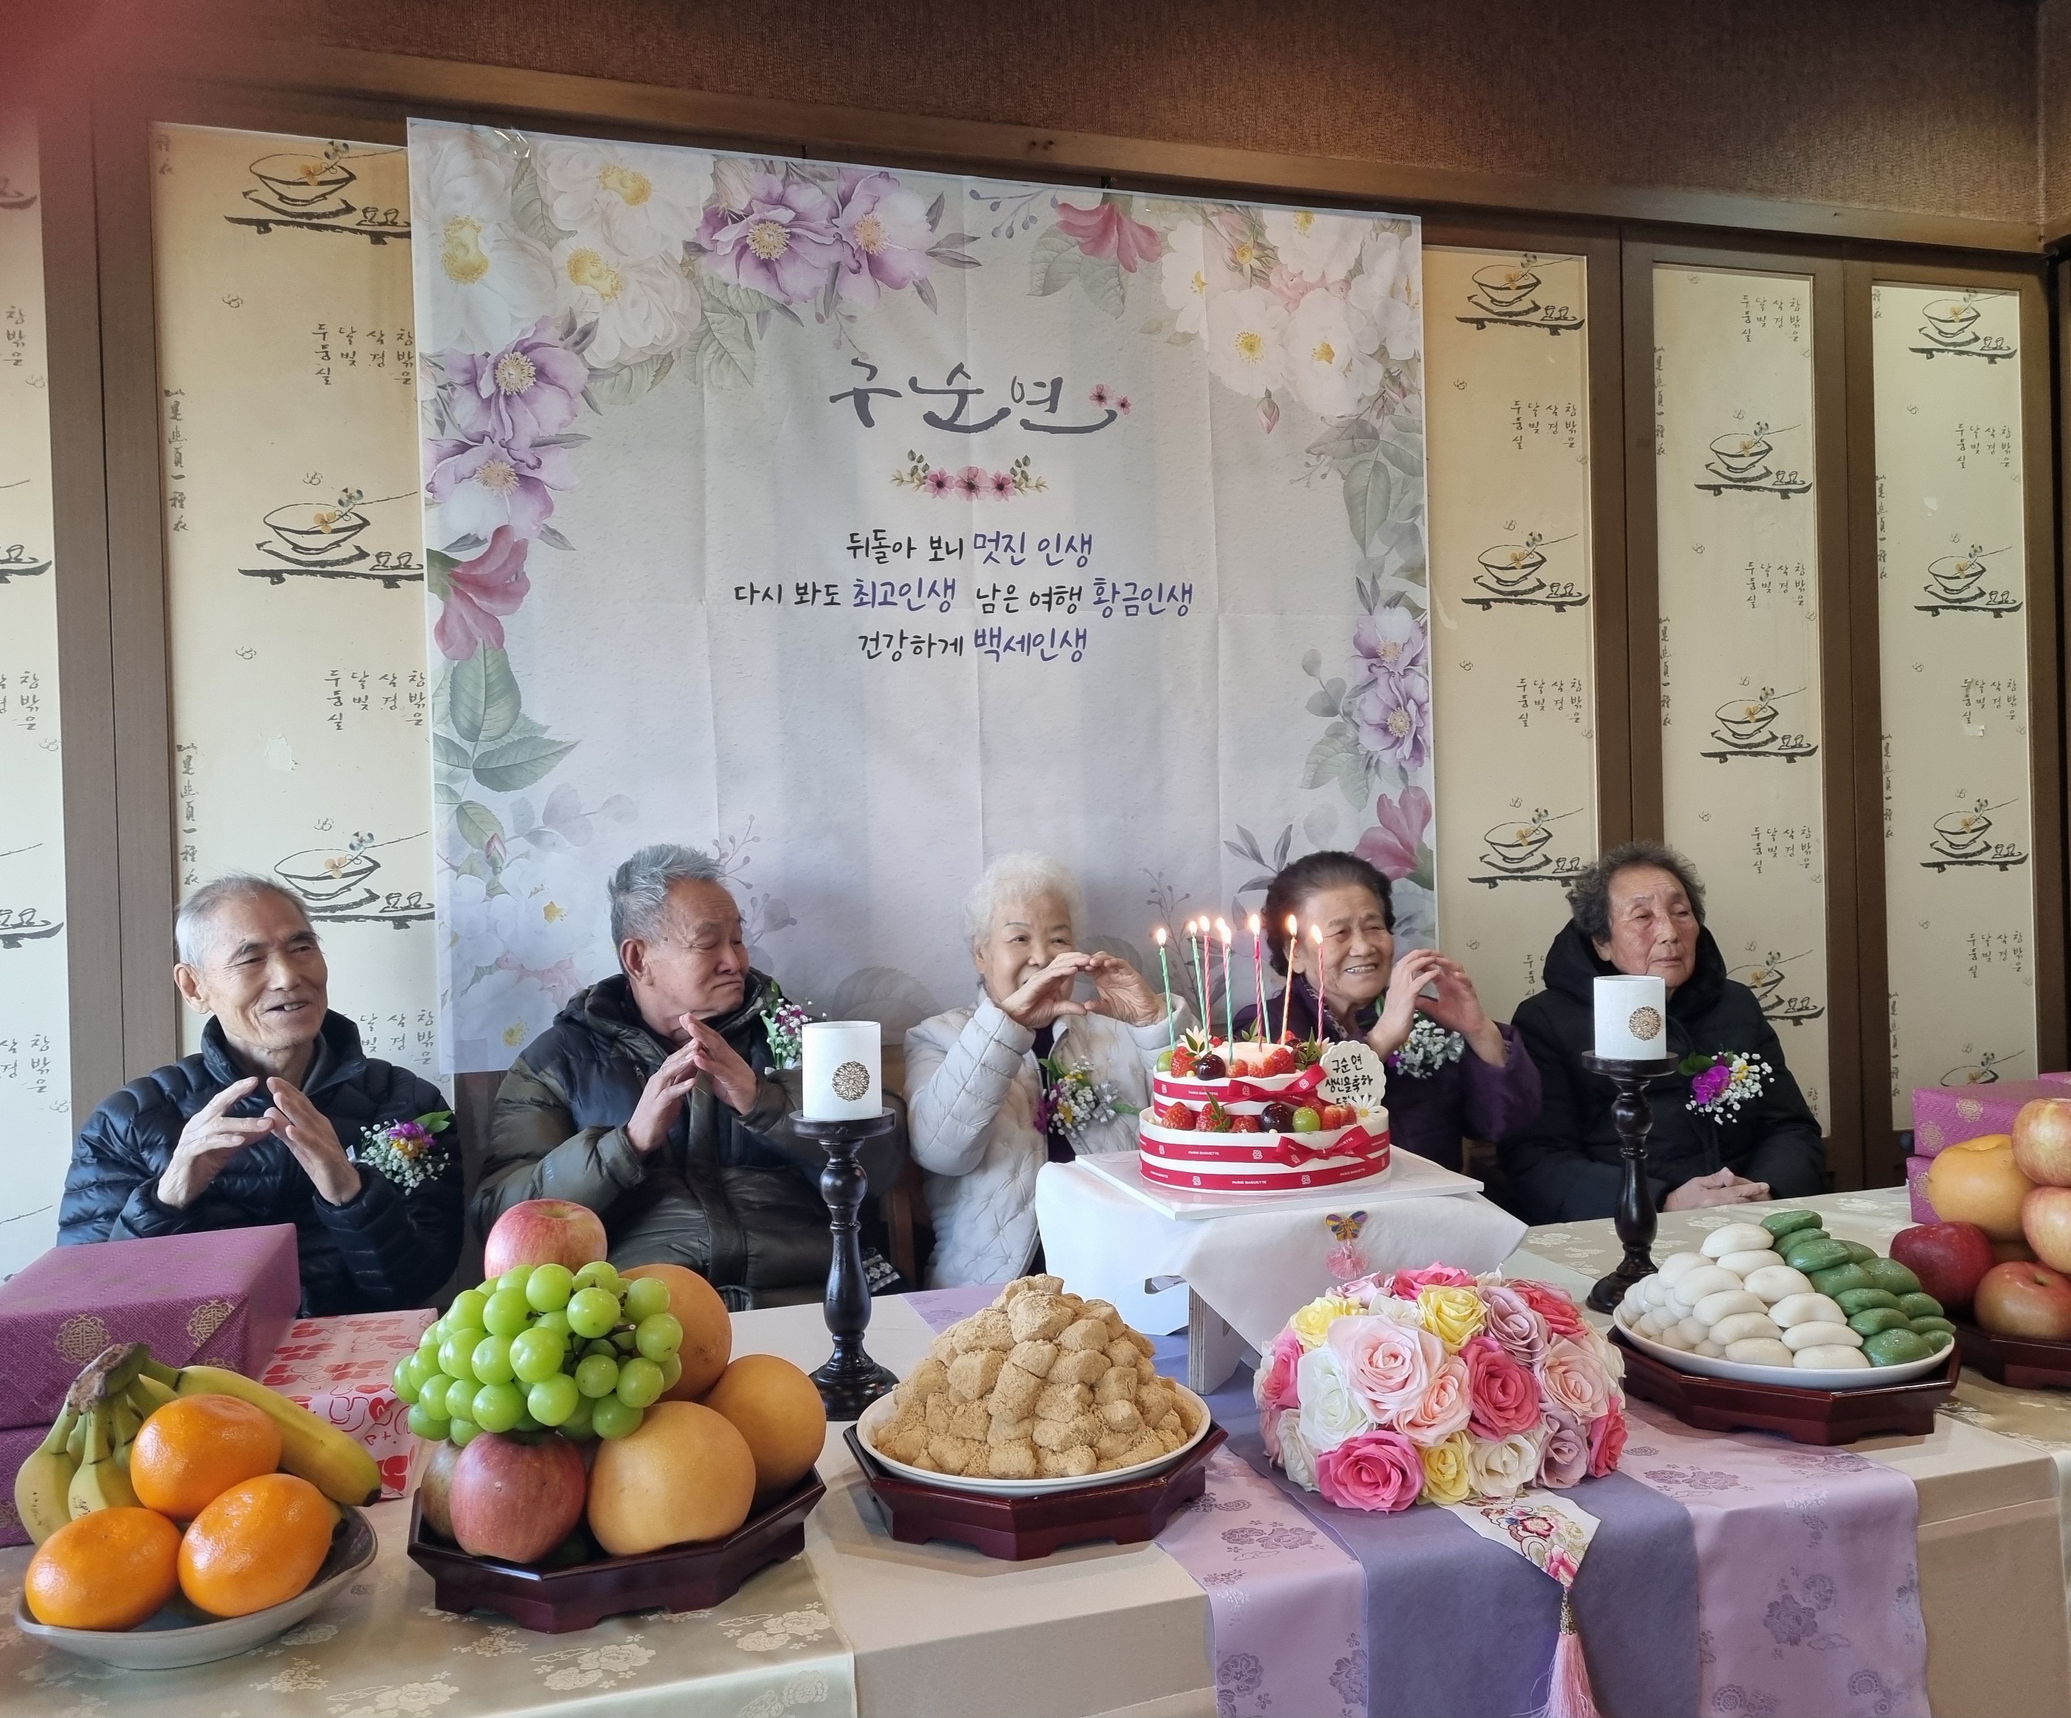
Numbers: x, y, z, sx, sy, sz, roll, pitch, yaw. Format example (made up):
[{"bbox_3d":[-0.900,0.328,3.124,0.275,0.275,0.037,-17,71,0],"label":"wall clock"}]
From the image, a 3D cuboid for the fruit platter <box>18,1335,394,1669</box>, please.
[{"bbox_3d":[-0.544,0.404,1.124,0.230,0.180,0.200,-2,1,-17],"label":"fruit platter"}]

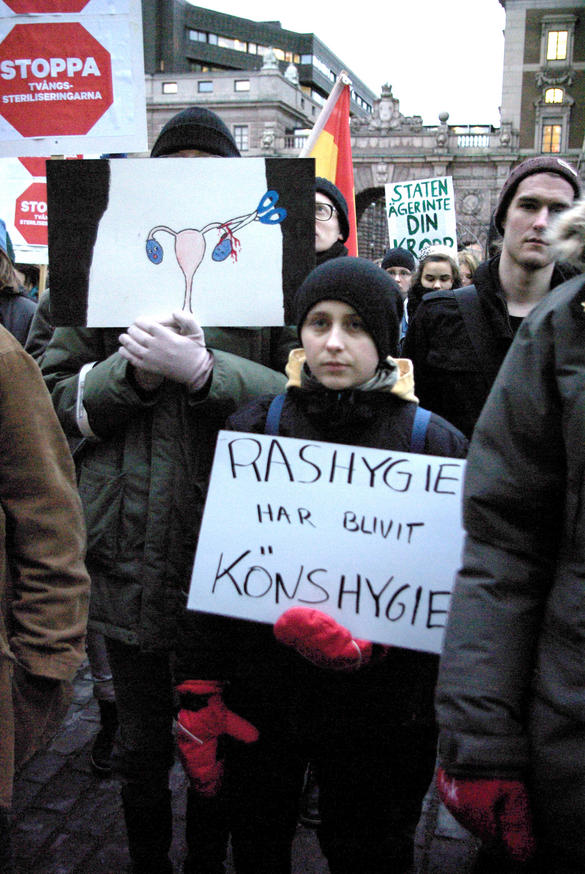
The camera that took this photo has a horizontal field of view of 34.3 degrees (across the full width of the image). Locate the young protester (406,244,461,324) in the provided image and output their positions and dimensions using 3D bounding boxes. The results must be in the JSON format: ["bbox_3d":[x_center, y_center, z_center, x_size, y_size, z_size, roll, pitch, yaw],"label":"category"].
[{"bbox_3d":[0.620,-0.032,4.277,0.480,1.640,0.330,1,13,3],"label":"young protester"}]

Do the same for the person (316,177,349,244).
[{"bbox_3d":[0.061,0.137,3.000,0.520,1.850,0.340,3,13,12],"label":"person"}]

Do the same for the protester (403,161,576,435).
[{"bbox_3d":[0.526,0.287,2.301,0.560,1.860,0.360,-2,13,-10],"label":"protester"}]

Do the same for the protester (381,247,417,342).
[{"bbox_3d":[0.566,-0.209,5.175,0.470,1.620,0.320,2,13,6],"label":"protester"}]

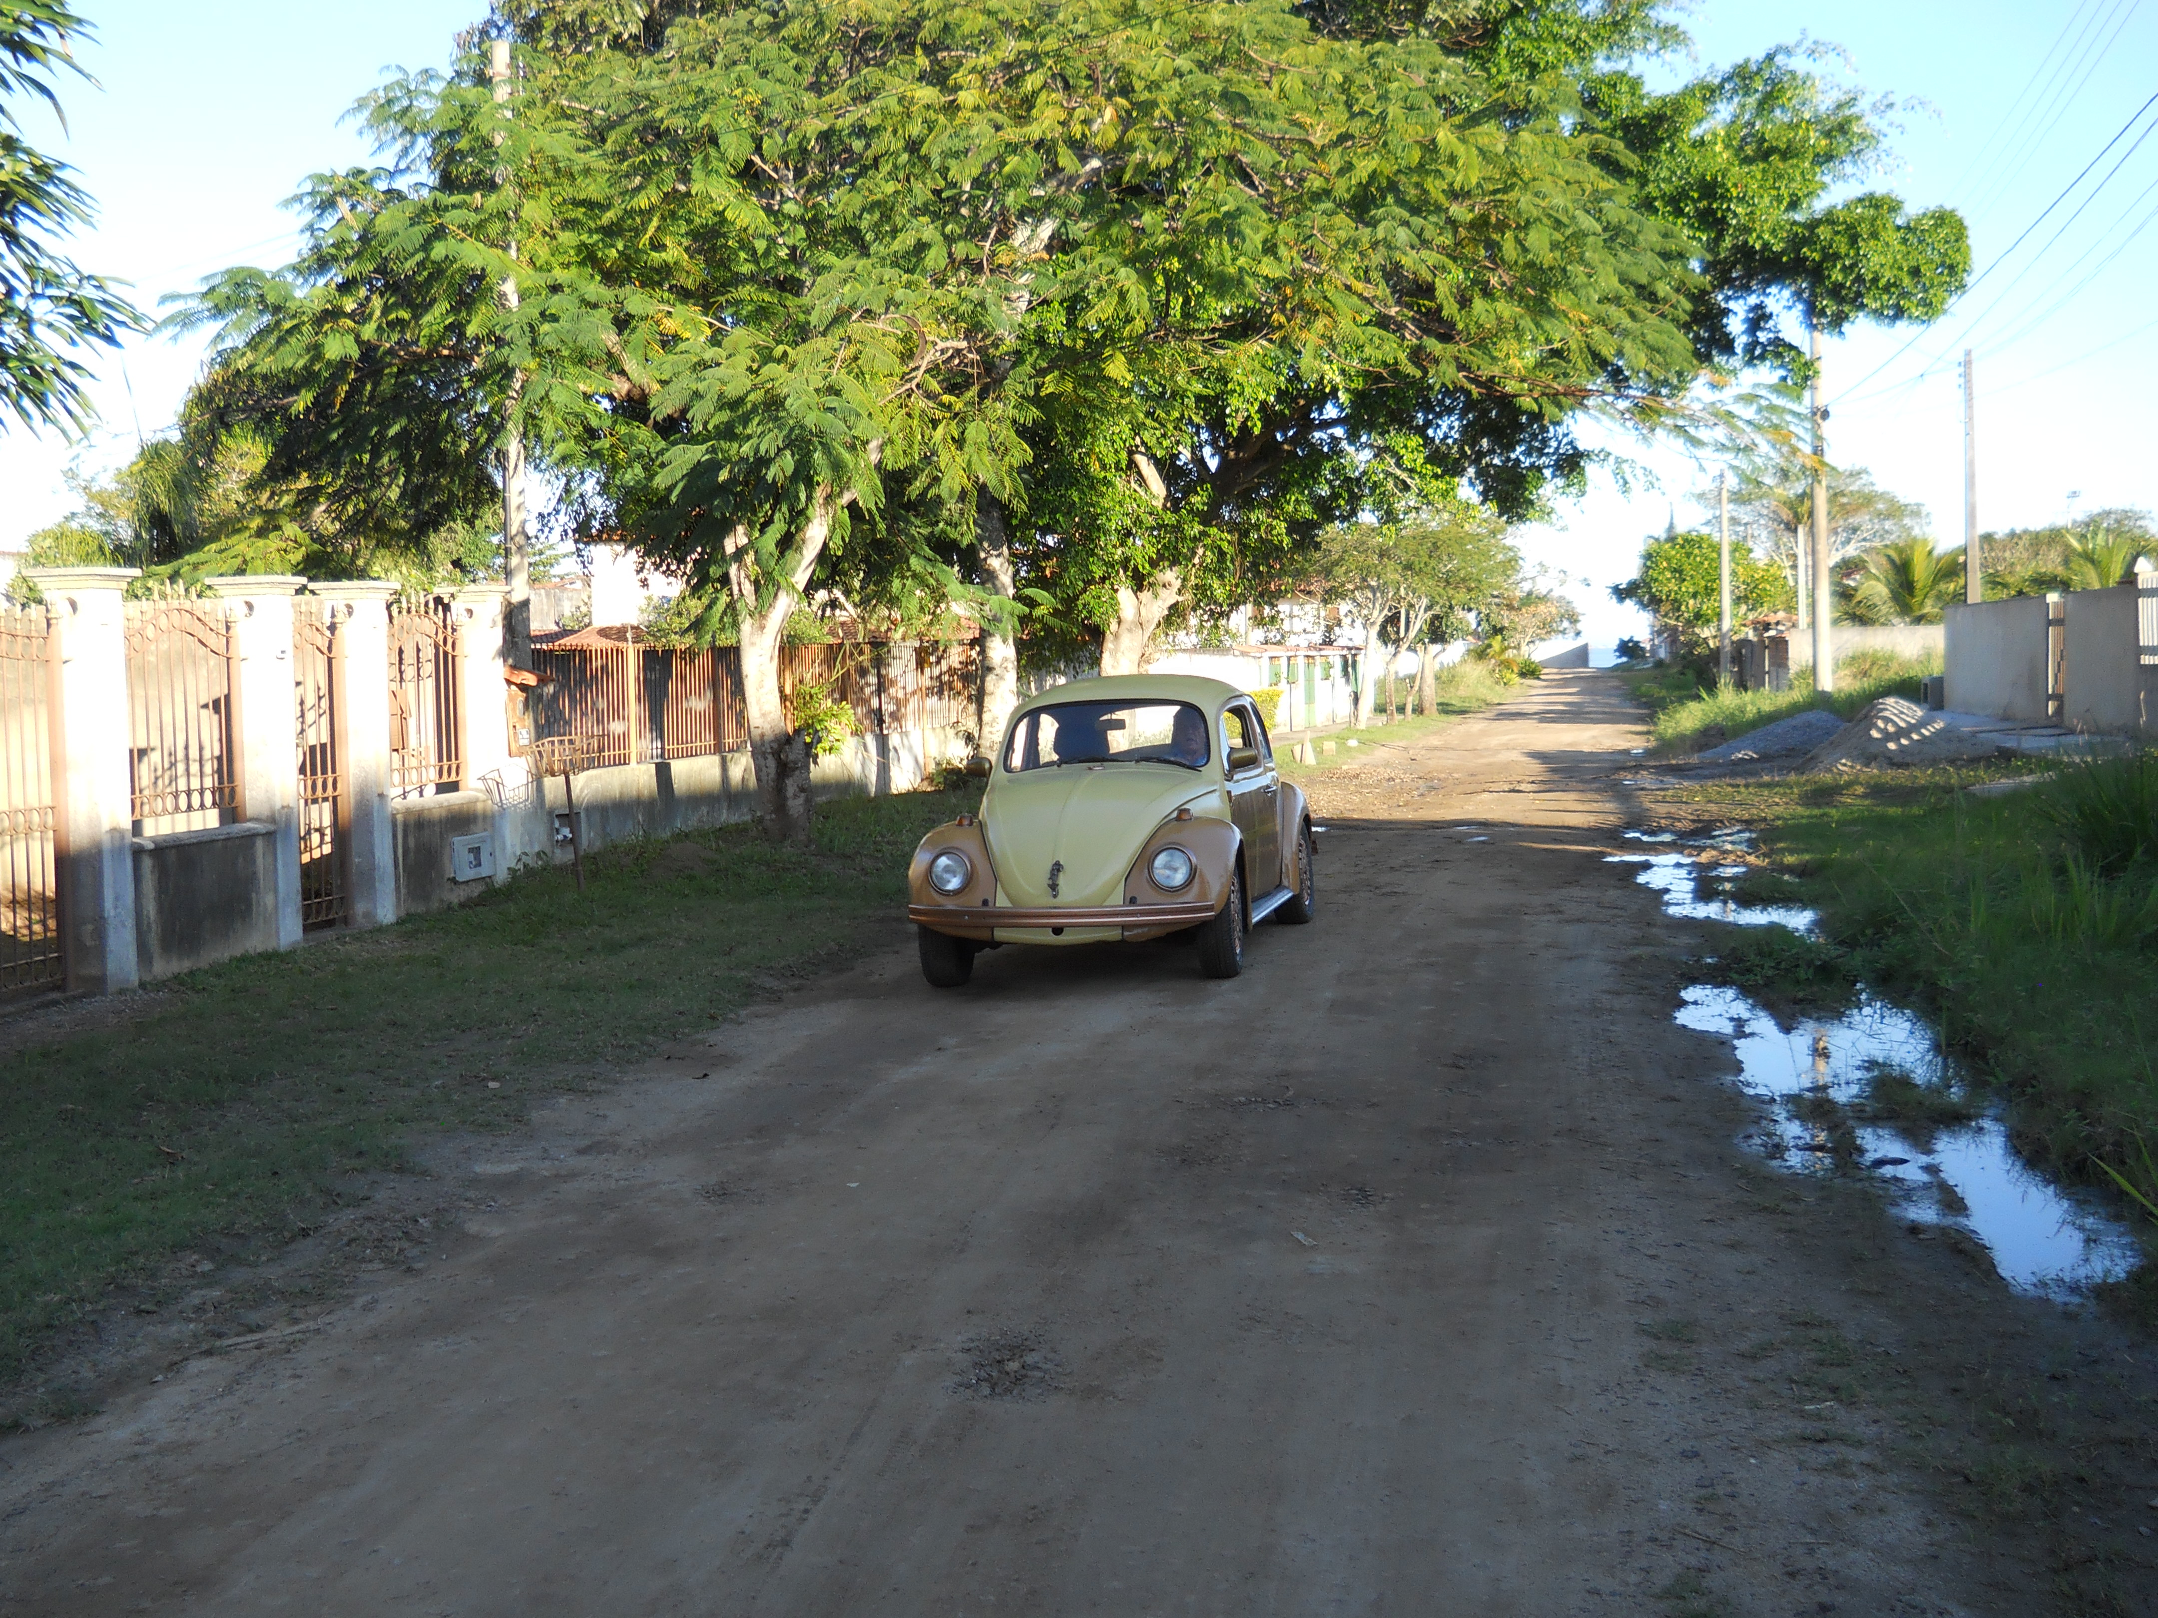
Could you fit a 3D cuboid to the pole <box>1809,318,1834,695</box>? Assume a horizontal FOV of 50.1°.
[{"bbox_3d":[14.810,-6.070,46.000,0.320,7.900,0.320,-1,4,0],"label":"pole"}]

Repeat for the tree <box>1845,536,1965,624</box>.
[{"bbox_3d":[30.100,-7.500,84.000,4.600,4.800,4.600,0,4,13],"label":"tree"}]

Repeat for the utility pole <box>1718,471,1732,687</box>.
[{"bbox_3d":[22.120,-7.850,79.000,0.290,7.600,0.290,-1,4,0],"label":"utility pole"}]

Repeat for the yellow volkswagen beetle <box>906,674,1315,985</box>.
[{"bbox_3d":[0.278,0.030,12.100,1.560,1.480,4.050,-1,4,13],"label":"yellow volkswagen beetle"}]

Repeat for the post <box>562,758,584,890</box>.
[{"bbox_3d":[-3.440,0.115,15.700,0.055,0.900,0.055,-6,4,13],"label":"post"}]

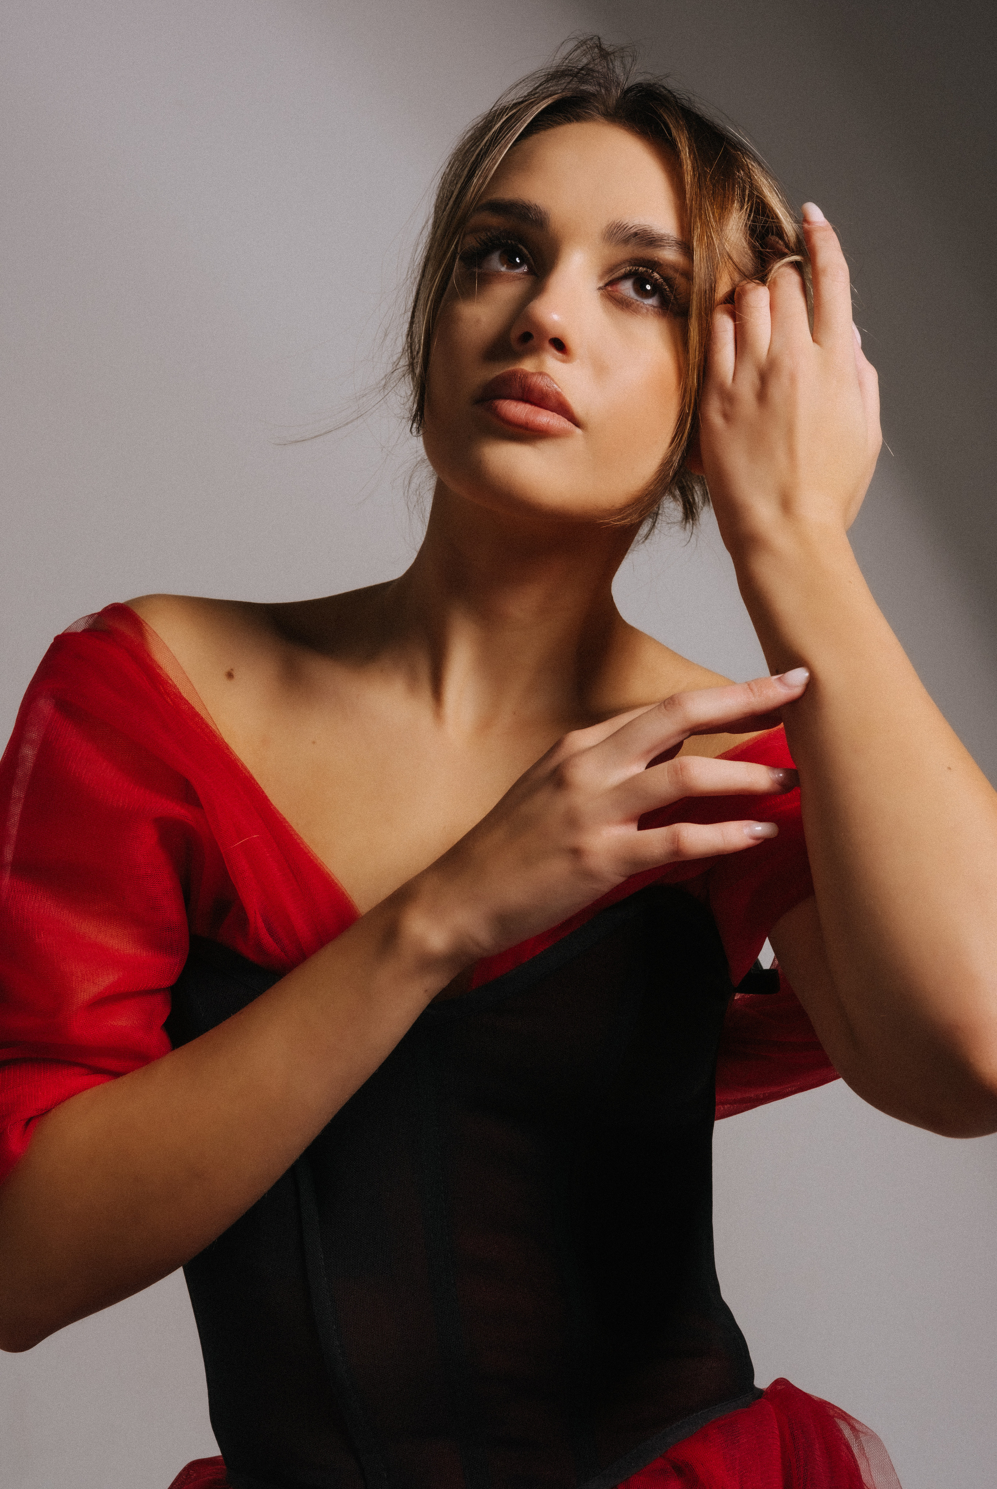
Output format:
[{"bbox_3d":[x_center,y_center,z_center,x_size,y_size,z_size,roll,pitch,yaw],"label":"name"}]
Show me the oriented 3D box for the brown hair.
[{"bbox_3d":[0.058,-0.214,1.076,0.175,0.235,0.195,15,-7,11],"label":"brown hair"}]

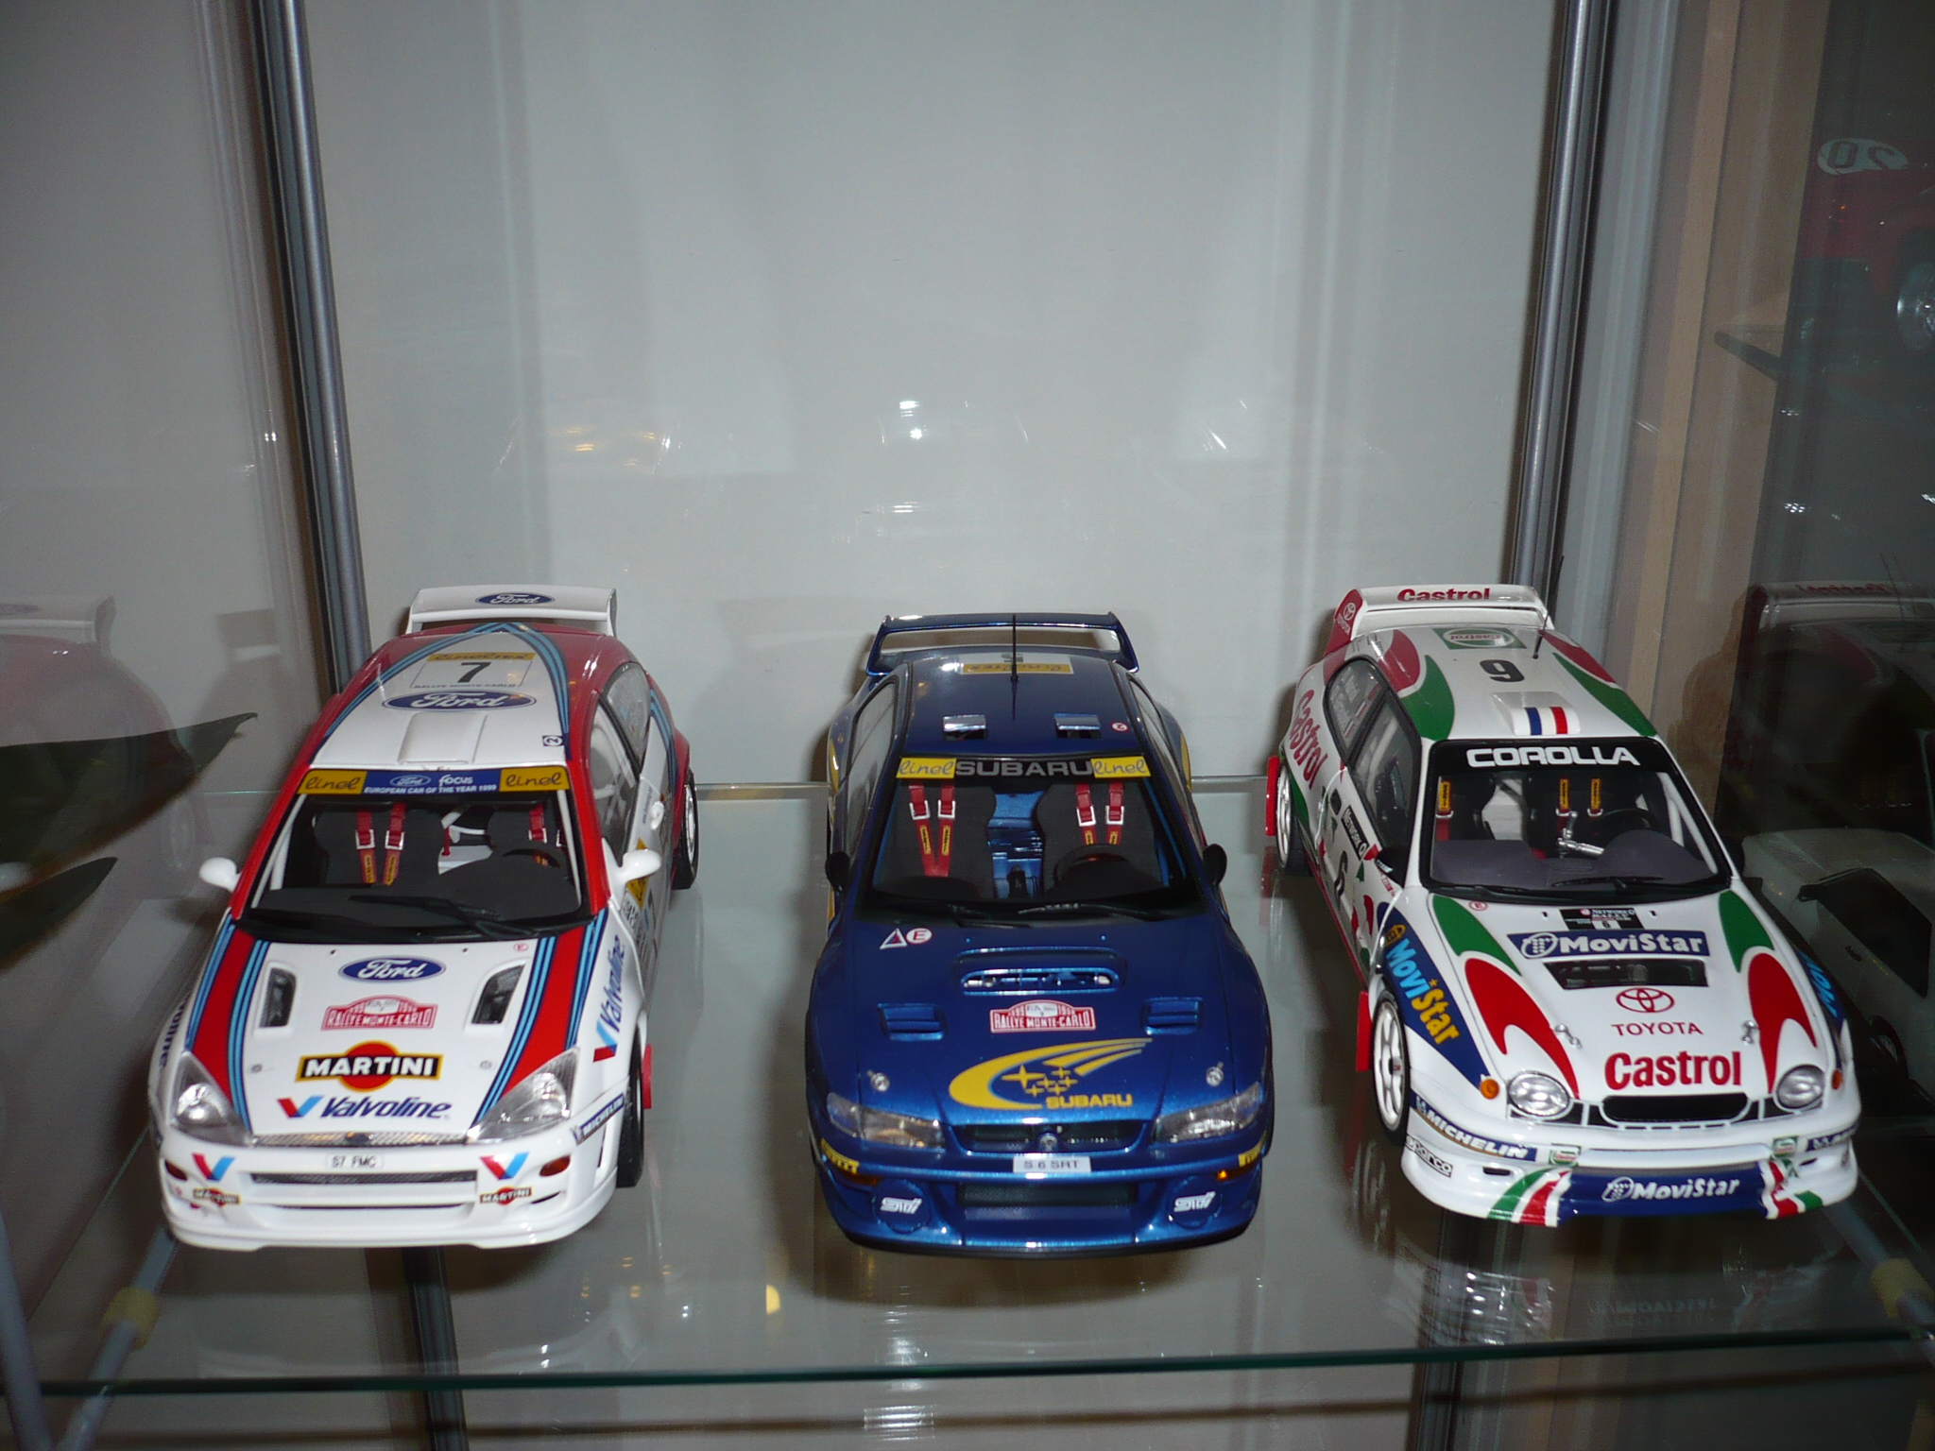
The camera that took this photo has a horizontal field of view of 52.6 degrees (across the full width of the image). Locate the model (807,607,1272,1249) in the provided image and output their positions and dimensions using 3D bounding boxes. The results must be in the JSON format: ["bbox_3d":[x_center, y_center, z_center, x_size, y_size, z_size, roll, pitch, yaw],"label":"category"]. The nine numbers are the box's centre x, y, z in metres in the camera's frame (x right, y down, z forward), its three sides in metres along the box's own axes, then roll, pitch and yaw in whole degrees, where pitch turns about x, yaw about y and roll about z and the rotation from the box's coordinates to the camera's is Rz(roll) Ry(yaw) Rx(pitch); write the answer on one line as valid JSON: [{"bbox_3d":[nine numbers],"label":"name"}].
[{"bbox_3d":[0.013,0.037,0.491,0.099,0.077,0.239,-1,22,-2],"label":"model"}]

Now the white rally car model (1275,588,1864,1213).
[{"bbox_3d":[0.144,0.033,0.499,0.102,0.079,0.226,0,22,-1],"label":"white rally car model"}]

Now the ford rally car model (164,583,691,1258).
[{"bbox_3d":[-0.126,0.038,0.484,0.107,0.081,0.227,-1,22,-3],"label":"ford rally car model"}]

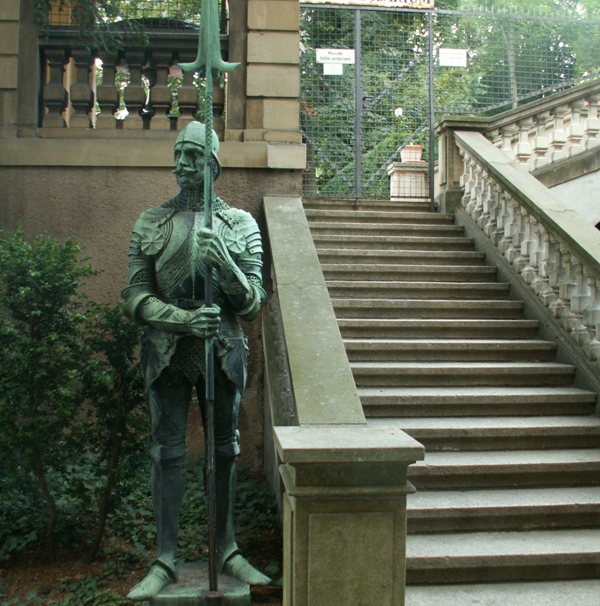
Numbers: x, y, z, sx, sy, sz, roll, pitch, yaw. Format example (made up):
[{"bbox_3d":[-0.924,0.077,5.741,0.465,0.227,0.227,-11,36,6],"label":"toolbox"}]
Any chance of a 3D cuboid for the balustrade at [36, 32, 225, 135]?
[{"bbox_3d":[-1.251,-1.645,6.080,1.380,0.760,0.240,1,1,-5],"label":"balustrade"}]

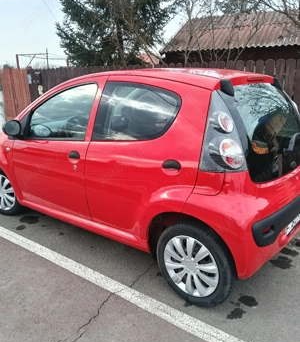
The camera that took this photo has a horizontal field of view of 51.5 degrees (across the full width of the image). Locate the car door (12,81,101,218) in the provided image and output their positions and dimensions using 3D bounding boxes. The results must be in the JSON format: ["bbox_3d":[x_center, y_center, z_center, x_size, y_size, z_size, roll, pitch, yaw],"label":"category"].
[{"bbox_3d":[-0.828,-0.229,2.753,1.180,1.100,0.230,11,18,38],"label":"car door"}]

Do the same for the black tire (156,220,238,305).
[{"bbox_3d":[0.293,0.566,1.970,0.560,0.555,0.170,11,18,38],"label":"black tire"}]

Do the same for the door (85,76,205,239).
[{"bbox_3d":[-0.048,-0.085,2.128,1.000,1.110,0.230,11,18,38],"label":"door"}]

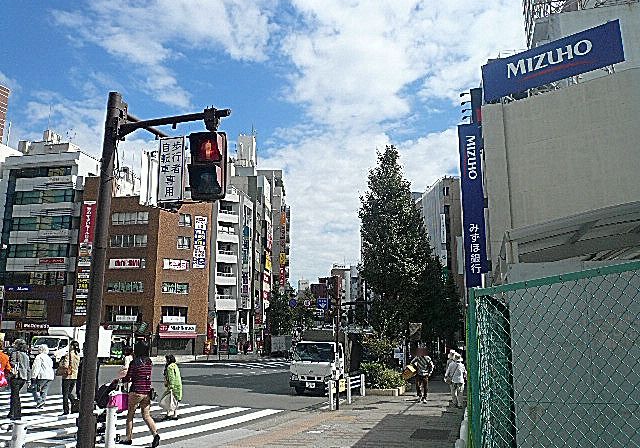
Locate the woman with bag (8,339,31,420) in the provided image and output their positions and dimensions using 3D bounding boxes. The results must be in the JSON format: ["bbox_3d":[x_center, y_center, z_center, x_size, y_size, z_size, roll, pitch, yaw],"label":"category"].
[{"bbox_3d":[-6.554,3.382,11.291,0.420,1.685,0.500,-12,-17,41],"label":"woman with bag"}]

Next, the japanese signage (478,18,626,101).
[{"bbox_3d":[9.210,-6.470,21.000,5.400,1.720,0.300,-11,-16,40],"label":"japanese signage"}]

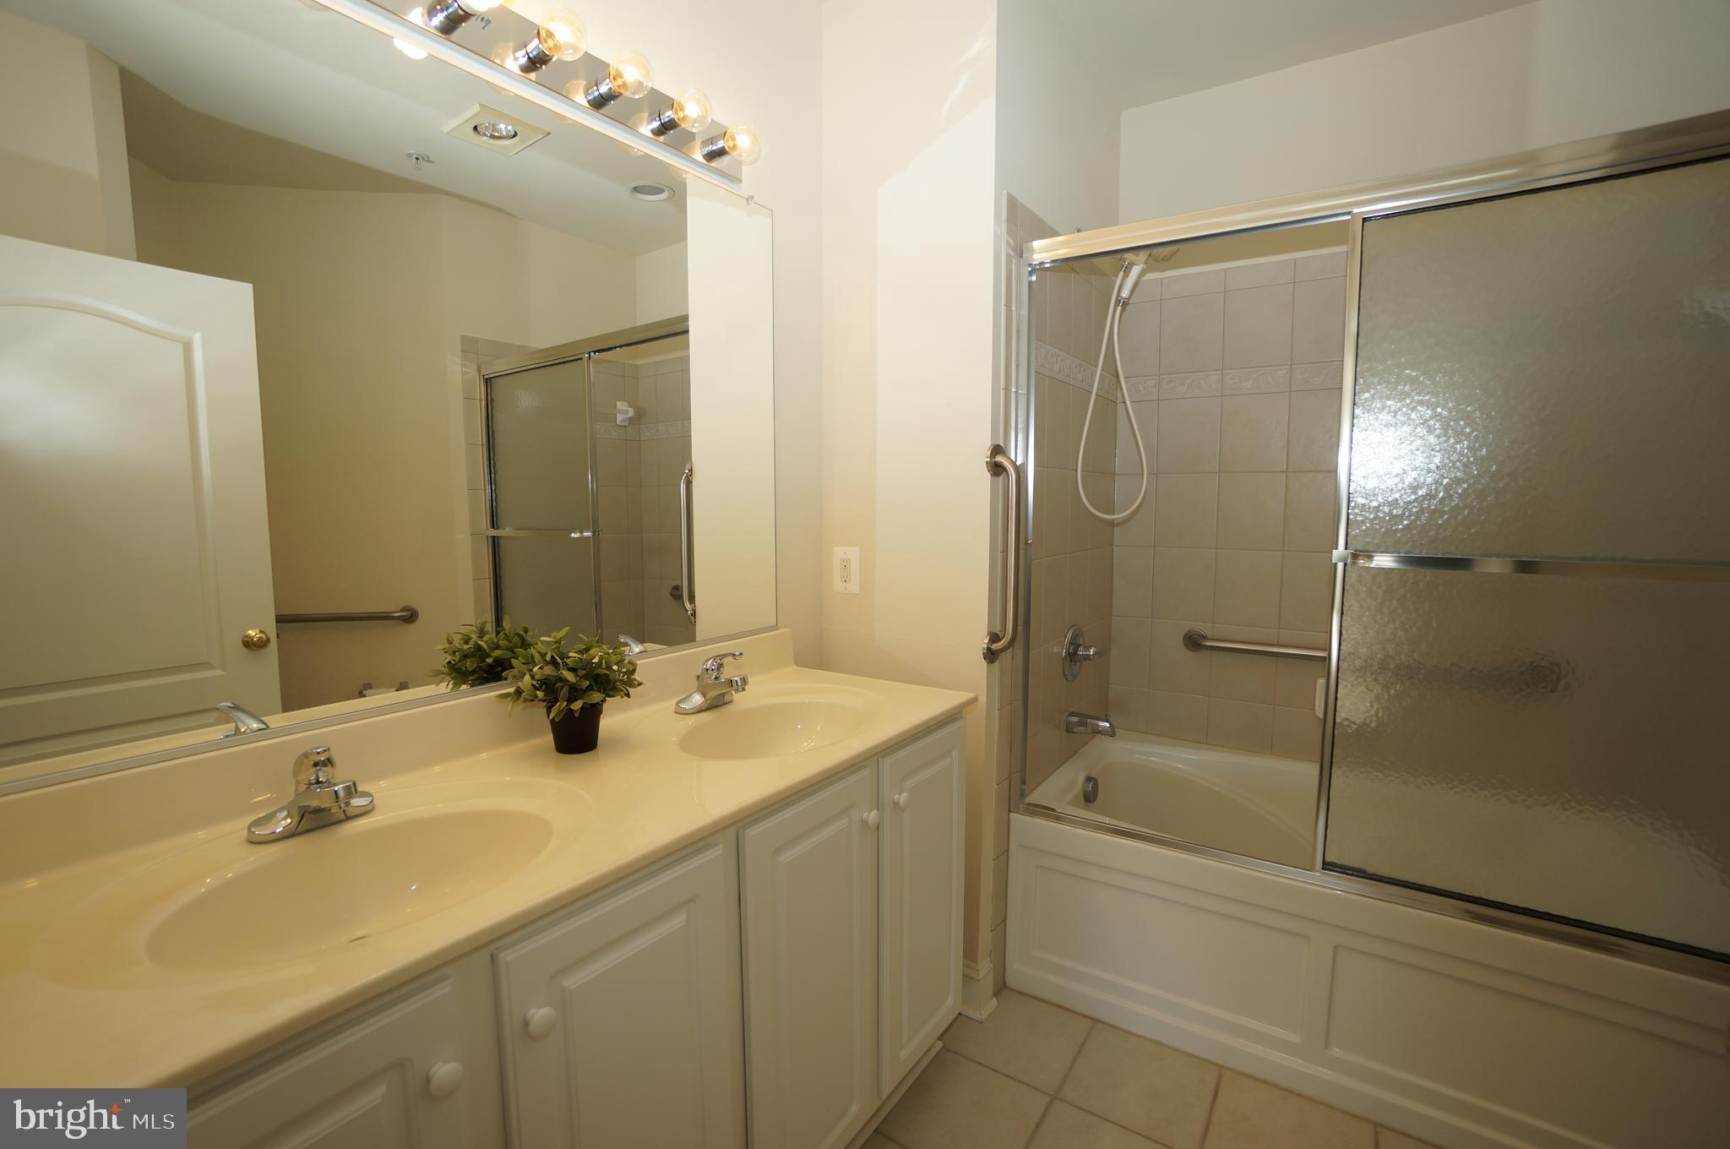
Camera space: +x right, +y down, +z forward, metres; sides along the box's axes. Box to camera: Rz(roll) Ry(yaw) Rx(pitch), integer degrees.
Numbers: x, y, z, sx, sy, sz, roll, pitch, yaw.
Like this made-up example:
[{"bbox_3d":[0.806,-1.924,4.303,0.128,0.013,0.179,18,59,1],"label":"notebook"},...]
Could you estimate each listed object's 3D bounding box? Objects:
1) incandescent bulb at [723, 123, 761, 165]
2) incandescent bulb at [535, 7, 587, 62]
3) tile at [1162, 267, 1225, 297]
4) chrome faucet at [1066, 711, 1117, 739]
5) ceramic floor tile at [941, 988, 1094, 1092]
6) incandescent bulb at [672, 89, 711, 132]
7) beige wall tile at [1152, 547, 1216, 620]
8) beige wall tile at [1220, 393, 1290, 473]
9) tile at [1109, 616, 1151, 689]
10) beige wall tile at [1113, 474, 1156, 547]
[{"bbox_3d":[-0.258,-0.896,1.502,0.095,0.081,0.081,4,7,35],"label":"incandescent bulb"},{"bbox_3d":[-0.538,-0.961,1.280,0.088,0.080,0.080,3,6,33],"label":"incandescent bulb"},{"bbox_3d":[1.099,-0.966,2.410,0.199,0.070,0.010,4,7,34],"label":"tile"},{"bbox_3d":[0.719,0.476,2.271,0.142,0.068,0.056,4,7,34],"label":"chrome faucet"},{"bbox_3d":[0.393,1.166,1.828,0.302,0.009,0.298,4,7,35],"label":"ceramic floor tile"},{"bbox_3d":[-0.347,-0.922,1.434,0.090,0.077,0.077,4,7,34],"label":"incandescent bulb"},{"bbox_3d":[1.111,0.040,2.510,0.199,0.255,0.010,4,7,34],"label":"beige wall tile"},{"bbox_3d":[1.307,-0.474,2.418,0.199,0.254,0.010,3,6,33],"label":"beige wall tile"},{"bbox_3d":[0.974,0.286,2.631,0.136,0.255,0.010,4,7,34],"label":"tile"},{"bbox_3d":[0.995,-0.232,2.645,0.138,0.255,0.010,3,6,33],"label":"beige wall tile"}]

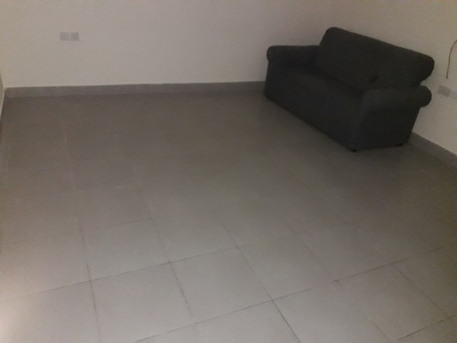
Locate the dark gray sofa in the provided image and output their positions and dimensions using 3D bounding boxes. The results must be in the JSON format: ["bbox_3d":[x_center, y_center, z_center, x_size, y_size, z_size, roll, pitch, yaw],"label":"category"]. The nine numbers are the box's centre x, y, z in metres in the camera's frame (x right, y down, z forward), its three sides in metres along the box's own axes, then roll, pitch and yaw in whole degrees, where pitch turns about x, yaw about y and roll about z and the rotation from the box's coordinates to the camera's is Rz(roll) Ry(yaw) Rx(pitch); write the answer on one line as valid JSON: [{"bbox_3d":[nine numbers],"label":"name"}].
[{"bbox_3d":[1.165,-0.969,3.769,0.746,0.875,1.670,-8,32,-24],"label":"dark gray sofa"}]

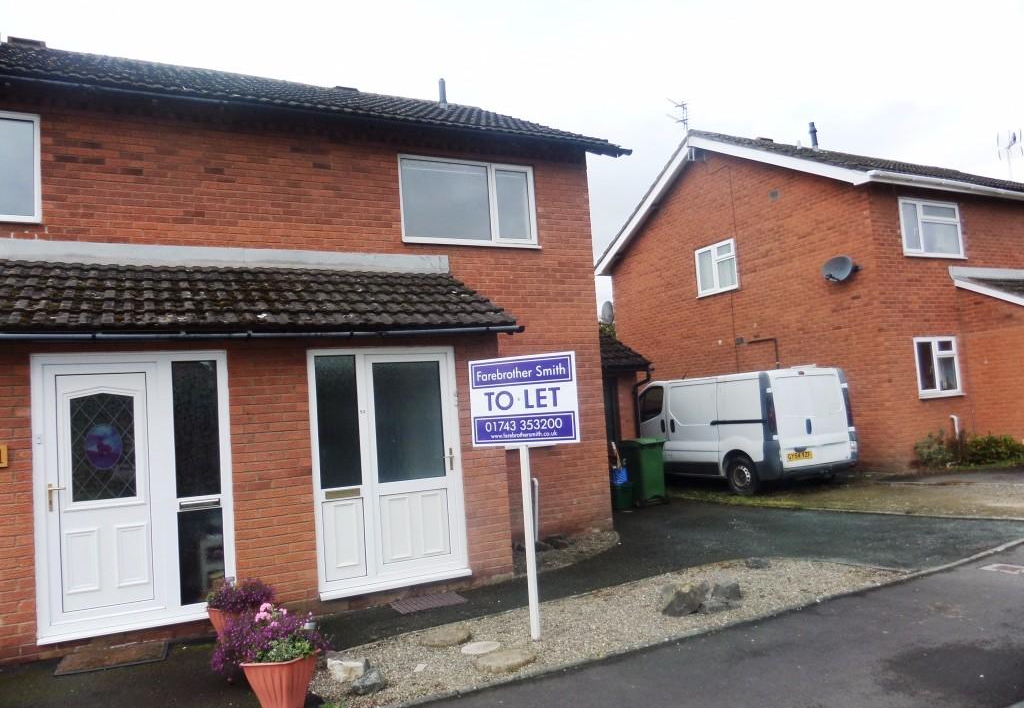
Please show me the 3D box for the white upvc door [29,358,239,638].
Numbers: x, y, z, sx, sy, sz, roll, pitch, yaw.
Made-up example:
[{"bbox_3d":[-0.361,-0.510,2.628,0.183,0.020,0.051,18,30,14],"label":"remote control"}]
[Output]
[{"bbox_3d":[-2.798,1.011,5.327,1.309,2.048,0.100,-2,-4,-28],"label":"white upvc door"}]

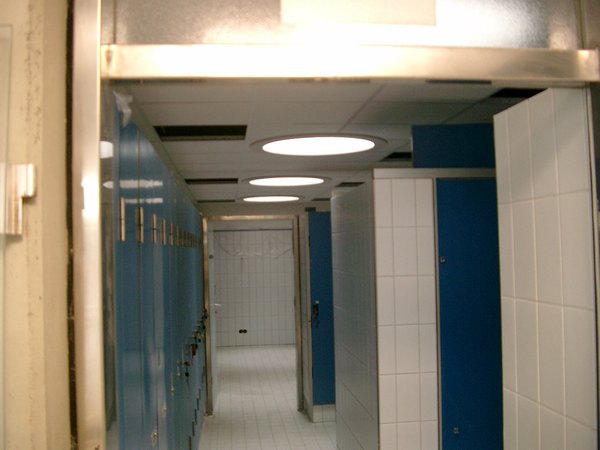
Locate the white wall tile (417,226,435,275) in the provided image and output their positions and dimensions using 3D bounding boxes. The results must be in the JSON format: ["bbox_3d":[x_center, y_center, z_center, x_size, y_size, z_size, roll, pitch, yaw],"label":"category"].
[{"bbox_3d":[0.651,0.137,3.338,0.092,0.246,0.010,-1,-2,-7],"label":"white wall tile"}]

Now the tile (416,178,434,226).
[{"bbox_3d":[0.647,-0.112,3.348,0.092,0.246,0.010,-1,-2,-7],"label":"tile"}]

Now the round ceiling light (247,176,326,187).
[{"bbox_3d":[-0.123,-0.401,5.992,0.700,0.050,0.700,-1,-2,-7],"label":"round ceiling light"}]

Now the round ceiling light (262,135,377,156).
[{"bbox_3d":[0.117,-0.487,4.000,0.700,0.050,0.700,-1,-2,-7],"label":"round ceiling light"}]

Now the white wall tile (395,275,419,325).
[{"bbox_3d":[0.547,0.388,3.315,0.122,0.246,0.010,-1,-2,-7],"label":"white wall tile"}]

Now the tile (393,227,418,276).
[{"bbox_3d":[0.543,0.139,3.325,0.122,0.246,0.010,-1,-2,-7],"label":"tile"}]

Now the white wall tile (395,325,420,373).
[{"bbox_3d":[0.551,0.638,3.304,0.122,0.246,0.010,-1,-2,-7],"label":"white wall tile"}]

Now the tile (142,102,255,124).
[{"bbox_3d":[-0.475,-0.529,2.993,0.490,0.020,0.480,-1,-2,-7],"label":"tile"}]

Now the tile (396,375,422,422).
[{"bbox_3d":[0.555,0.888,3.294,0.122,0.246,0.010,-1,-2,-7],"label":"tile"}]

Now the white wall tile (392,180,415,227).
[{"bbox_3d":[0.538,-0.111,3.335,0.122,0.246,0.010,-1,-2,-7],"label":"white wall tile"}]

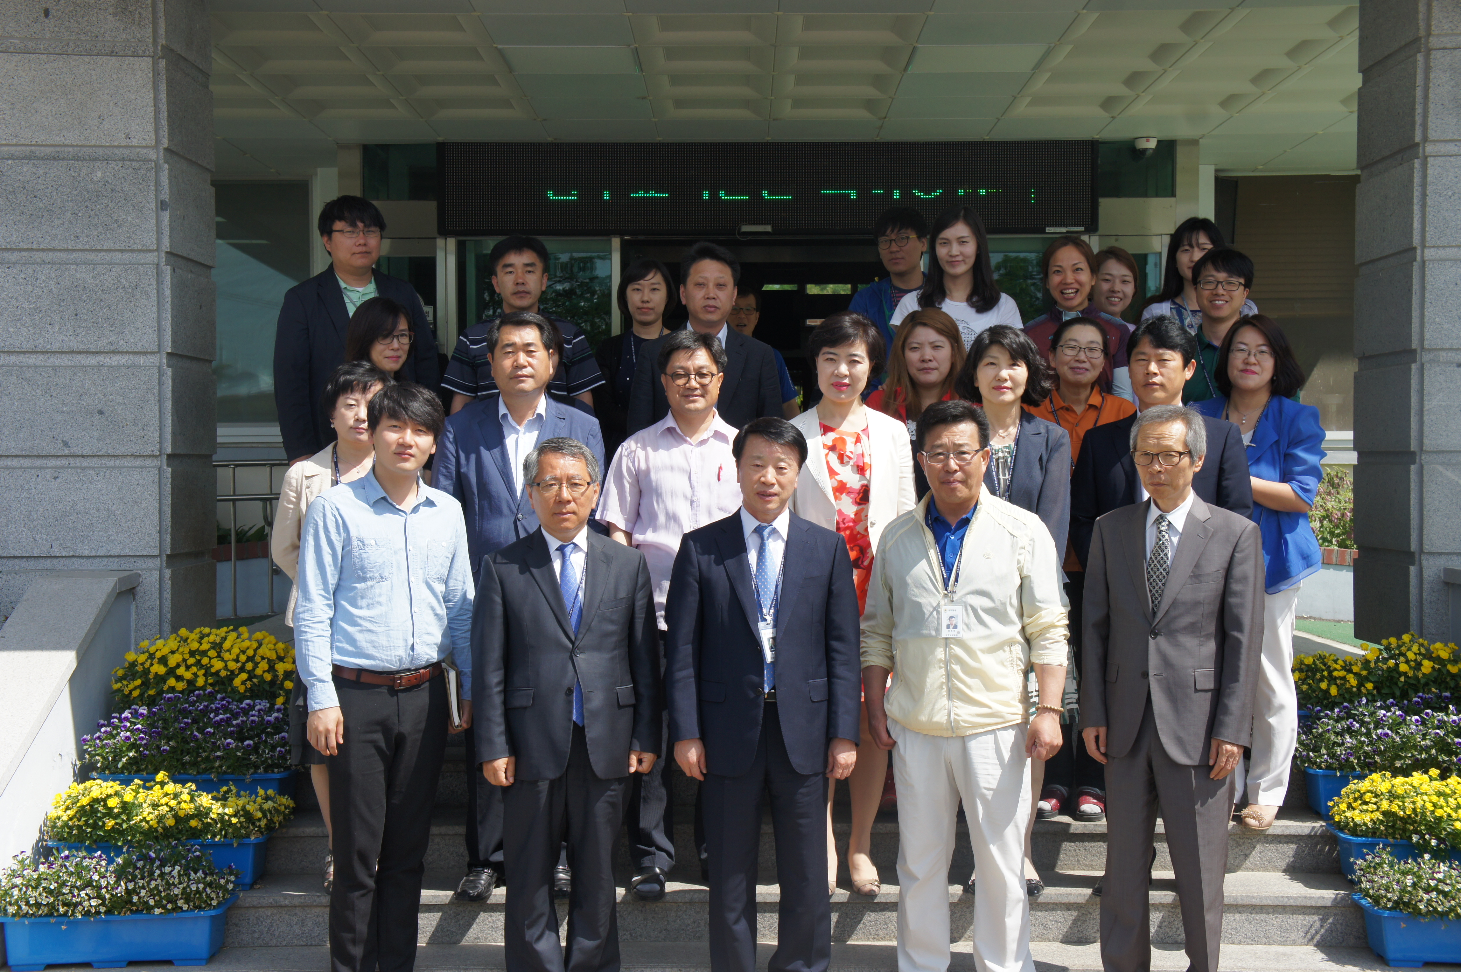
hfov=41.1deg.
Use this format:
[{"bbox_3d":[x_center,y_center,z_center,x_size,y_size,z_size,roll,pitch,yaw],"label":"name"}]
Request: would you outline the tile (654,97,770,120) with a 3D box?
[{"bbox_3d":[-0.096,-1.936,9.879,0.600,0.050,0.600,0,1,0],"label":"tile"}]

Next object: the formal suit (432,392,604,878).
[{"bbox_3d":[-0.645,0.445,5.900,0.530,1.460,0.300,0,1,-3],"label":"formal suit"}]

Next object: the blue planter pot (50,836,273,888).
[{"bbox_3d":[-1.668,1.106,5.780,0.645,0.160,0.220,0,1,0],"label":"blue planter pot"}]

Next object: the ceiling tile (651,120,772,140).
[{"bbox_3d":[-0.092,-1.913,10.400,0.600,0.025,0.600,0,1,0],"label":"ceiling tile"}]

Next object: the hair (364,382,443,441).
[{"bbox_3d":[-0.812,-0.178,4.860,0.195,0.170,0.210,6,0,-3],"label":"hair"}]

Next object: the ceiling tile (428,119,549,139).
[{"bbox_3d":[-1.295,-1.923,10.447,0.600,0.030,0.600,0,1,0],"label":"ceiling tile"}]

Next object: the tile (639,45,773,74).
[{"bbox_3d":[-0.104,-1.912,8.641,0.600,0.050,0.600,0,1,0],"label":"tile"}]

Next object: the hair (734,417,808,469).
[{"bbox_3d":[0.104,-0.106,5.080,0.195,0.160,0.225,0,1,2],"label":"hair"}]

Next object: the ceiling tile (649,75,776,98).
[{"bbox_3d":[-0.101,-1.914,9.203,0.600,0.040,0.600,0,1,0],"label":"ceiling tile"}]

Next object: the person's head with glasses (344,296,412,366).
[{"bbox_3d":[-1.127,-0.487,6.230,0.220,0.240,0.240,0,1,-22],"label":"person's head with glasses"}]

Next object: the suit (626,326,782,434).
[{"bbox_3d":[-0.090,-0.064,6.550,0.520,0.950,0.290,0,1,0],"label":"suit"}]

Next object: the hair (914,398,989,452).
[{"bbox_3d":[0.557,-0.141,4.870,0.185,0.150,0.205,0,1,6],"label":"hair"}]

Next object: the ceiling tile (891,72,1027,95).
[{"bbox_3d":[1.099,-1.913,9.235,0.600,0.030,0.600,0,1,0],"label":"ceiling tile"}]

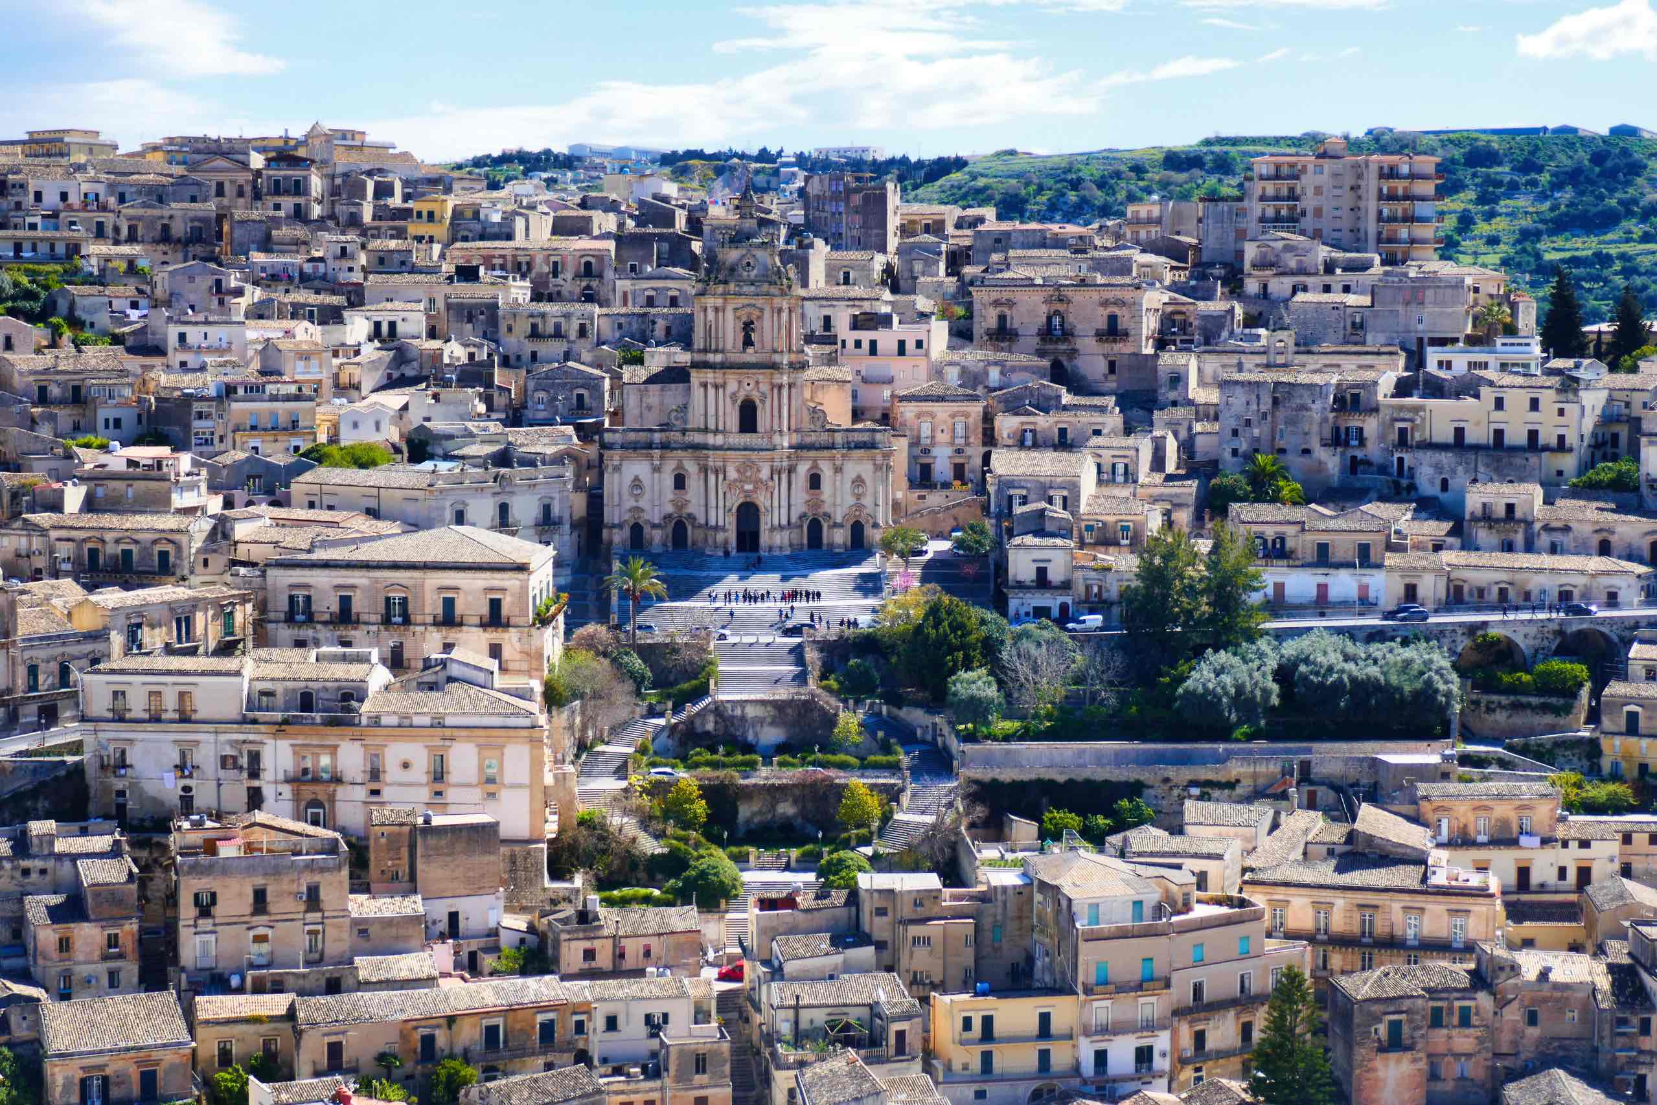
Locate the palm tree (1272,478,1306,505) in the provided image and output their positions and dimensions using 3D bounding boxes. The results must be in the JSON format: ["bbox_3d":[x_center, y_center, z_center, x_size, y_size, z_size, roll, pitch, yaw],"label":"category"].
[{"bbox_3d":[59.200,-7.490,343.000,4.500,4.200,4.500,0,5,0],"label":"palm tree"}]

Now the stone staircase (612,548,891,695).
[{"bbox_3d":[-9.660,8.510,338.000,34.500,14.400,43.410,0,5,-6],"label":"stone staircase"}]

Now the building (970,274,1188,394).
[{"bbox_3d":[36.450,-31.710,387.000,29.460,16.910,15.000,1,5,13],"label":"building"}]

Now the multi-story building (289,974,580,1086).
[{"bbox_3d":[-31.730,39.260,215.000,22.130,6.990,8.500,-1,5,-17],"label":"multi-story building"}]

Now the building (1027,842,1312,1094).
[{"bbox_3d":[29.610,36.990,236.000,21.910,18.500,11.000,-2,5,-22],"label":"building"}]

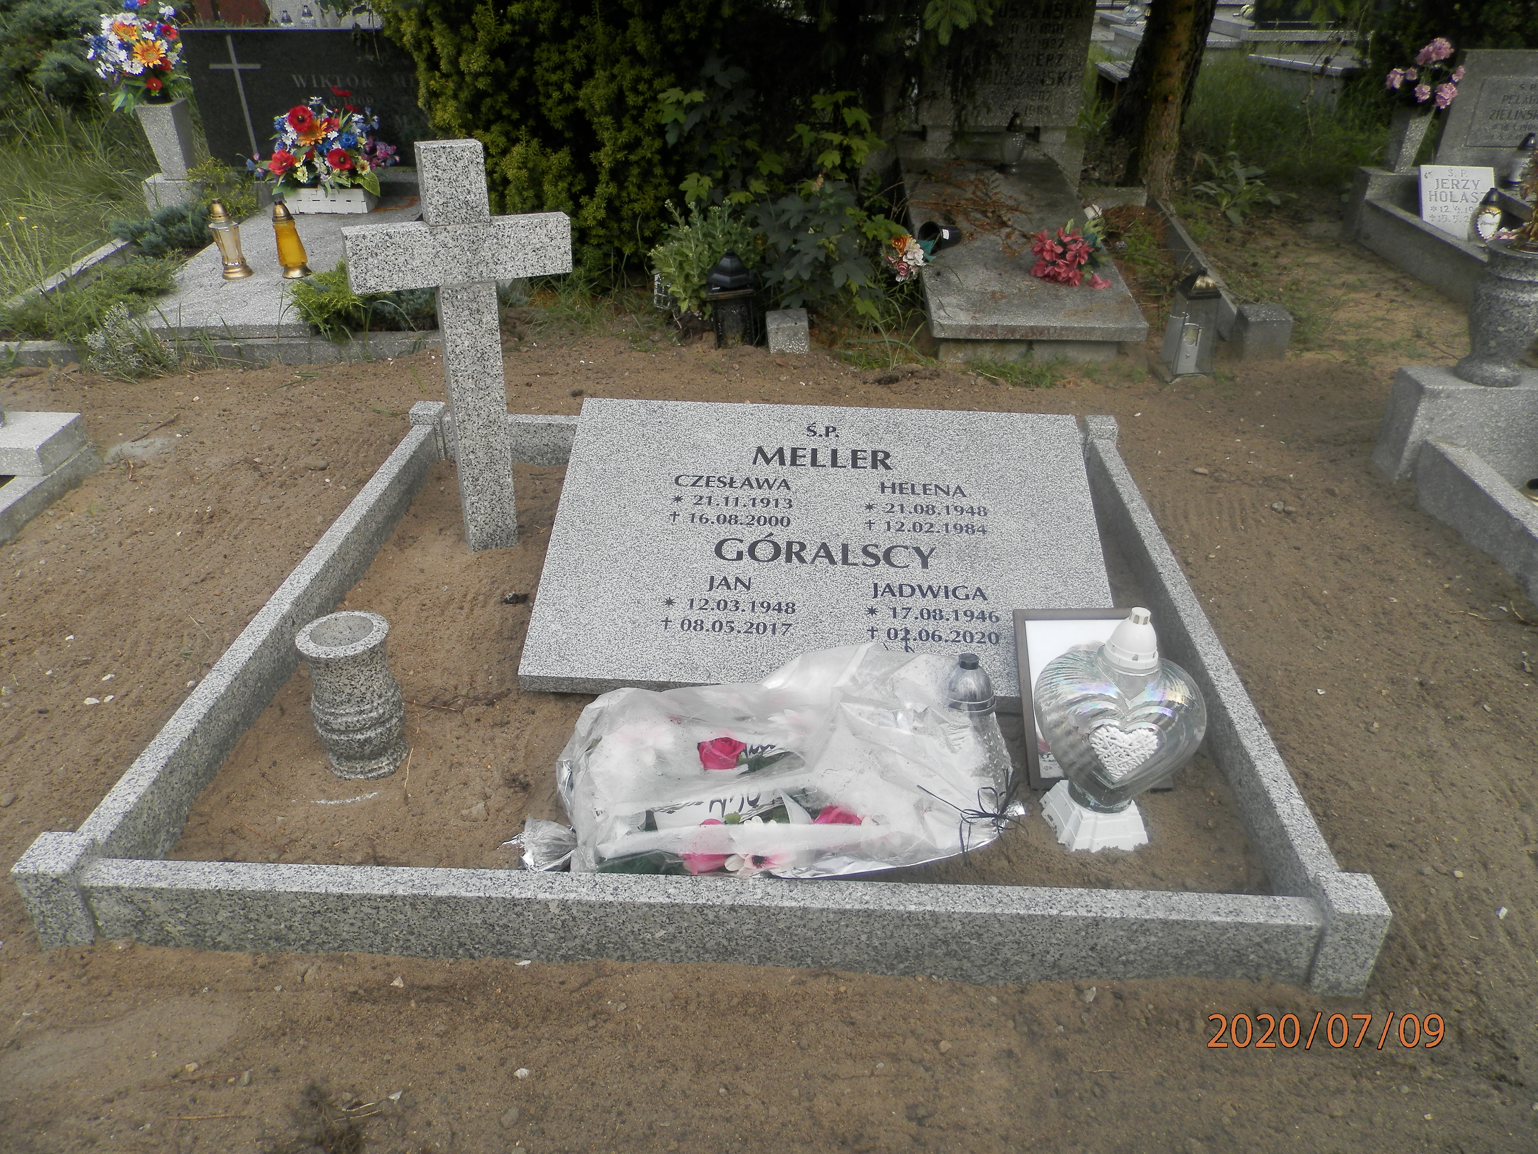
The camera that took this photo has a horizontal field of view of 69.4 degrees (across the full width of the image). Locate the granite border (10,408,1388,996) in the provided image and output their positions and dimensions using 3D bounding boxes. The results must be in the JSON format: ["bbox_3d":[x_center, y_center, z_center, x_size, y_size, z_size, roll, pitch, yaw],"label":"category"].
[{"bbox_3d":[-0.075,0.053,2.401,1.970,0.156,1.826,2,30,3],"label":"granite border"}]

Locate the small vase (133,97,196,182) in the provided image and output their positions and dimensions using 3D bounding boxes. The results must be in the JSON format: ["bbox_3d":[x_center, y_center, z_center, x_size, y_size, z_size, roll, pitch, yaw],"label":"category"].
[{"bbox_3d":[-2.973,-2.186,5.522,0.182,0.333,0.172,2,30,3],"label":"small vase"}]

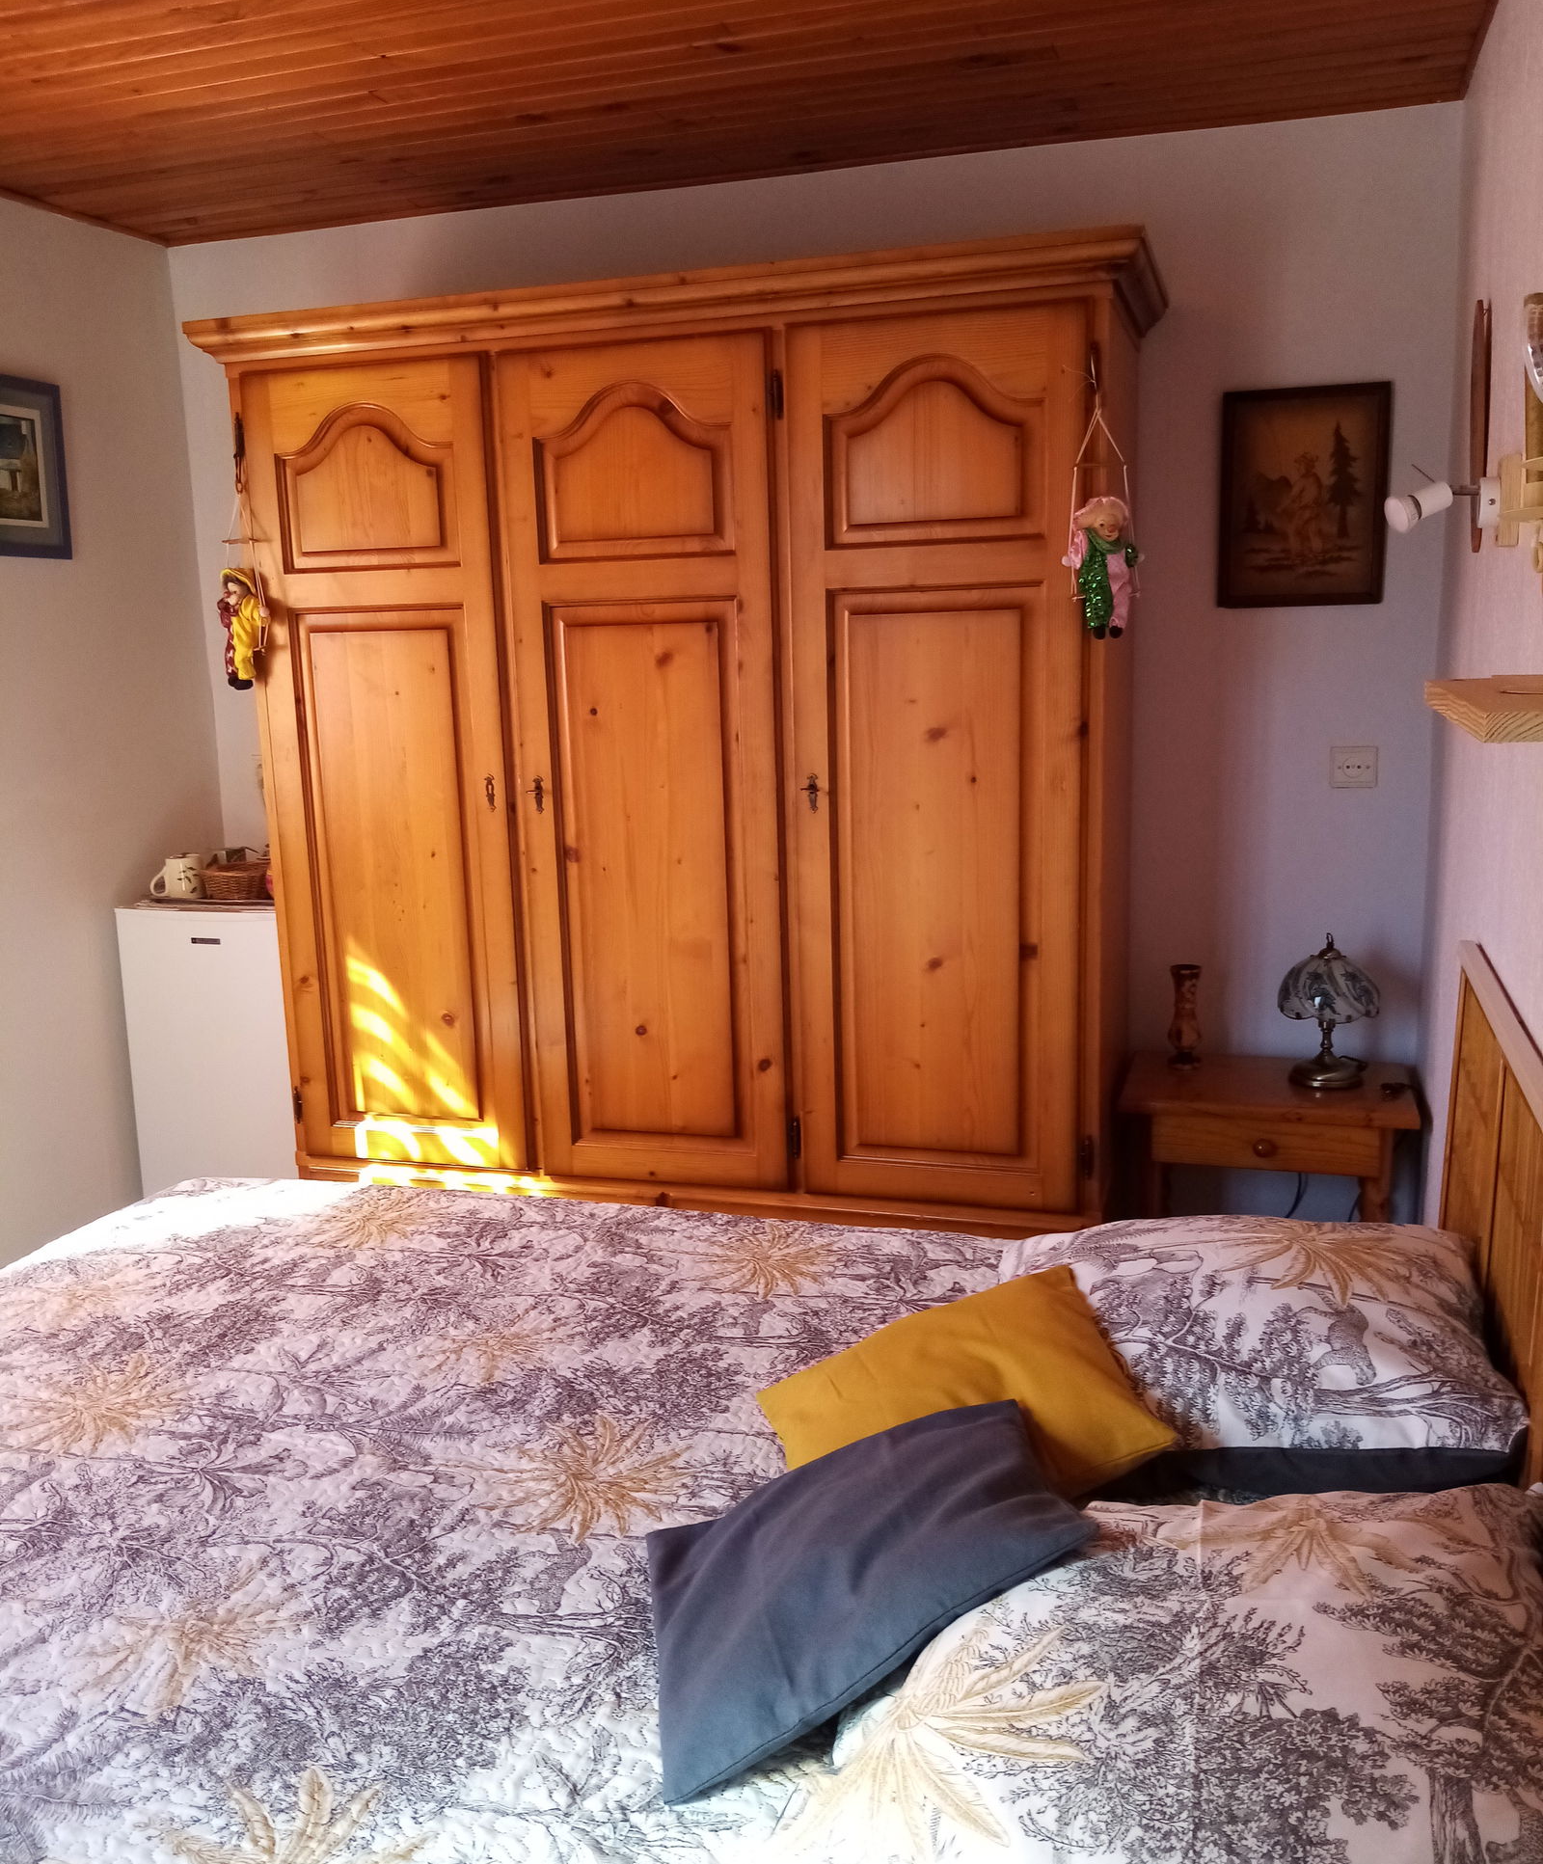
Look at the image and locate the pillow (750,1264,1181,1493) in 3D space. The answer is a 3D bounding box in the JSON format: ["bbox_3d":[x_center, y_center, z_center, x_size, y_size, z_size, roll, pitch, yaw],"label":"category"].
[{"bbox_3d":[0.176,0.500,1.625,0.400,0.120,0.400,-22,12,1],"label":"pillow"}]

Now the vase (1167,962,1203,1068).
[{"bbox_3d":[0.816,0.164,3.044,0.067,0.203,0.067,2,11,18],"label":"vase"}]

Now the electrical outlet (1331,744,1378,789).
[{"bbox_3d":[1.169,-0.330,3.100,0.085,0.082,0.012,2,12,18],"label":"electrical outlet"}]

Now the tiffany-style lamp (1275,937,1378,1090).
[{"bbox_3d":[1.096,0.148,3.044,0.189,0.293,0.189,2,12,18],"label":"tiffany-style lamp"}]

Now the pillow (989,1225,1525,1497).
[{"bbox_3d":[0.536,0.438,1.826,0.590,0.175,0.590,2,12,18],"label":"pillow"}]

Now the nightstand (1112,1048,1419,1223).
[{"bbox_3d":[0.991,0.558,3.111,0.543,0.530,0.400,2,12,18],"label":"nightstand"}]

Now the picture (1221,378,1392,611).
[{"bbox_3d":[1.042,-0.849,3.032,0.309,0.414,0.020,2,12,18],"label":"picture"}]

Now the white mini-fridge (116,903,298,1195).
[{"bbox_3d":[-1.187,0.329,3.746,0.476,0.850,0.460,2,12,18],"label":"white mini-fridge"}]

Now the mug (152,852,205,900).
[{"bbox_3d":[-1.392,-0.132,3.629,0.127,0.096,0.090,-6,12,-21],"label":"mug"}]

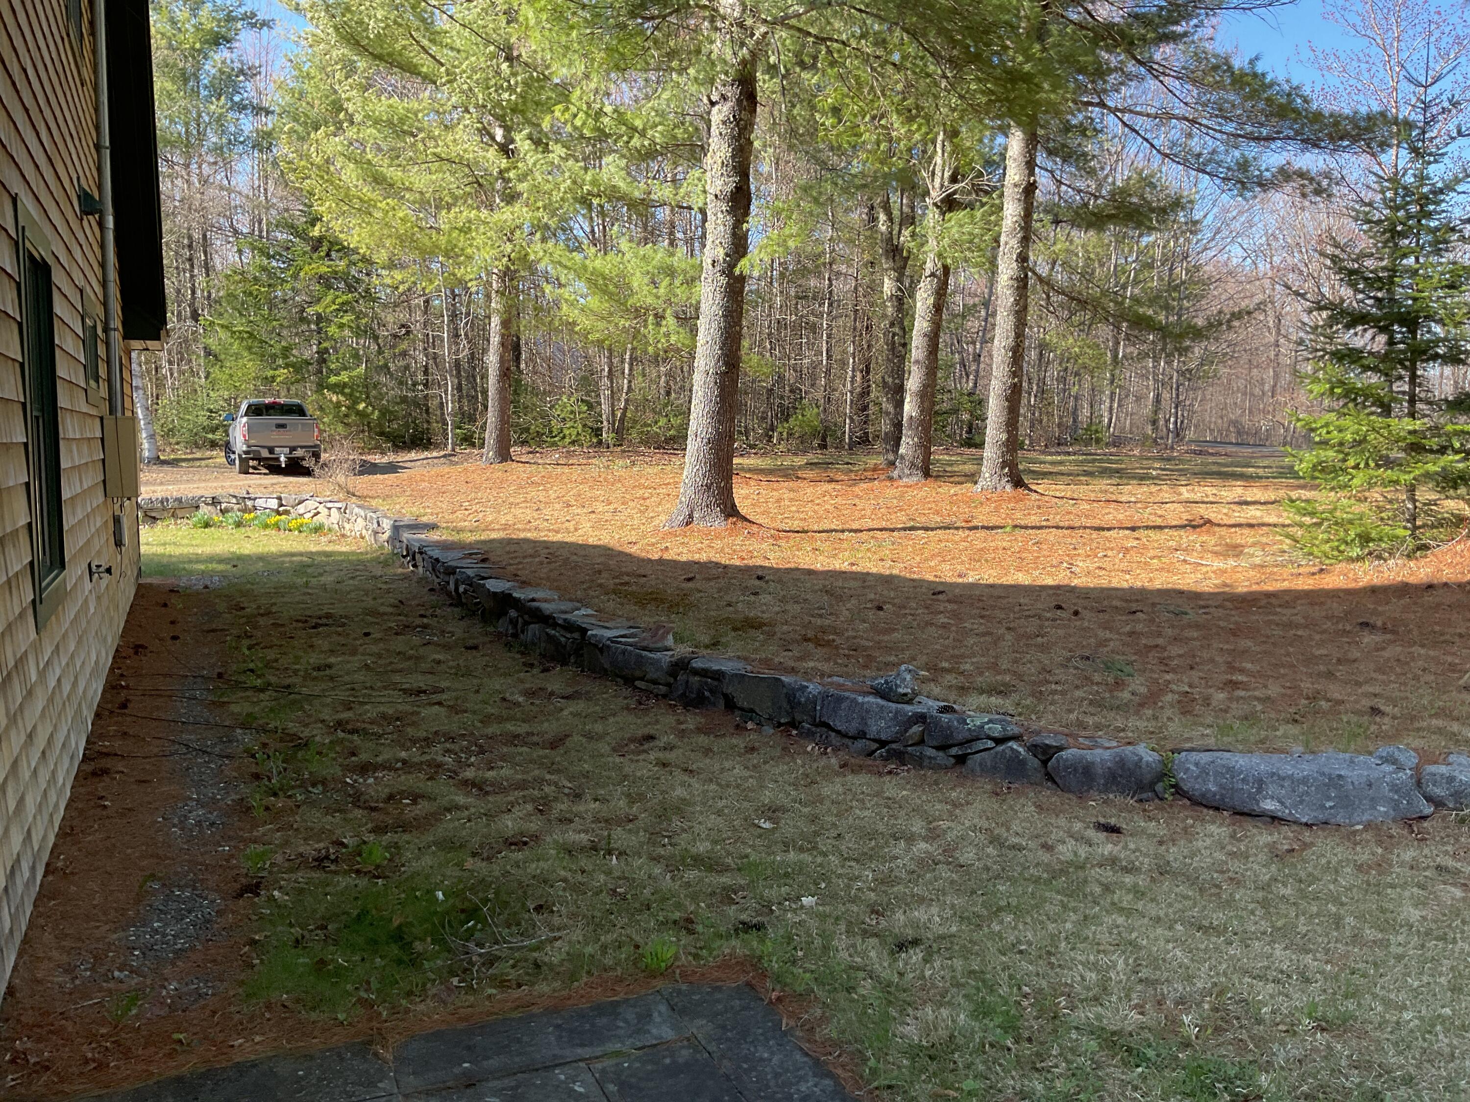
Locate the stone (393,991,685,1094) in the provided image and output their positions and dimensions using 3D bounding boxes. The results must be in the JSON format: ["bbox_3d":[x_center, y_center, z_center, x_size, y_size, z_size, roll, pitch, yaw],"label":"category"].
[{"bbox_3d":[-0.503,1.288,3.196,0.734,0.045,0.275,-2,6,-24],"label":"stone"}]

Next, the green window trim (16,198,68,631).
[{"bbox_3d":[-2.851,-0.541,5.043,0.055,1.602,1.207,-2,6,-24],"label":"green window trim"}]

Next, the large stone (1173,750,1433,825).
[{"bbox_3d":[2.408,0.991,5.232,0.966,0.224,0.341,1,5,6],"label":"large stone"}]

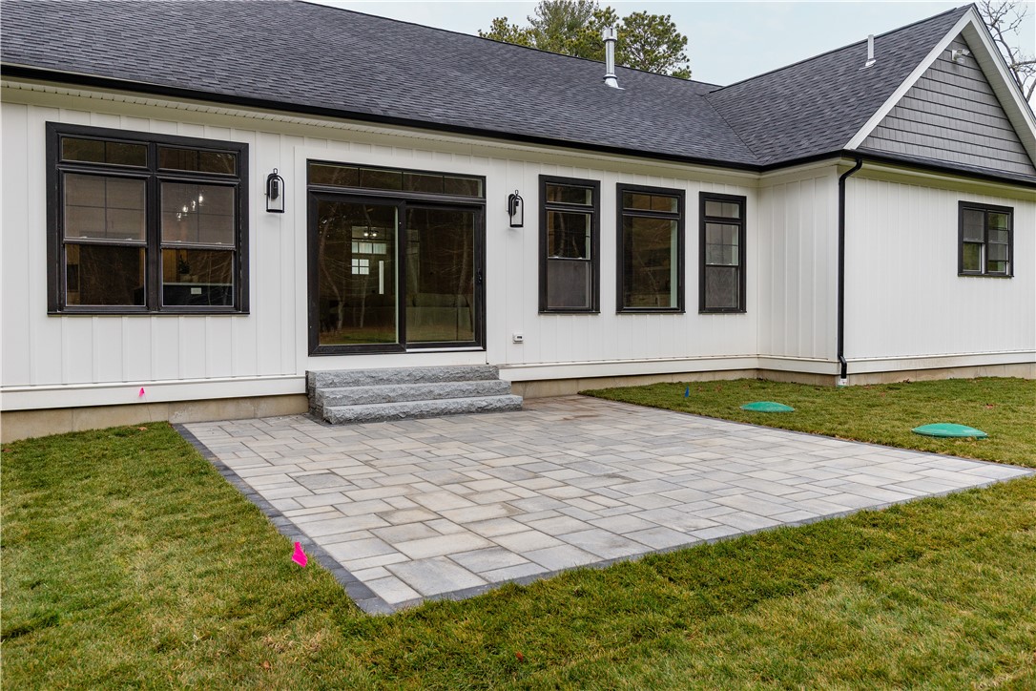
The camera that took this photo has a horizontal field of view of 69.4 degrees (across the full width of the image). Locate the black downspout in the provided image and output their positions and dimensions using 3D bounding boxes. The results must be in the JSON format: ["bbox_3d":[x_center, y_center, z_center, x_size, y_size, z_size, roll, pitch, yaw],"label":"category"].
[{"bbox_3d":[5.170,-1.154,11.668,0.085,3.486,0.332,-2,3,-32],"label":"black downspout"}]

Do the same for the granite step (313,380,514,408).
[{"bbox_3d":[-1.231,0.573,9.209,2.452,0.180,0.379,-2,3,-32],"label":"granite step"}]

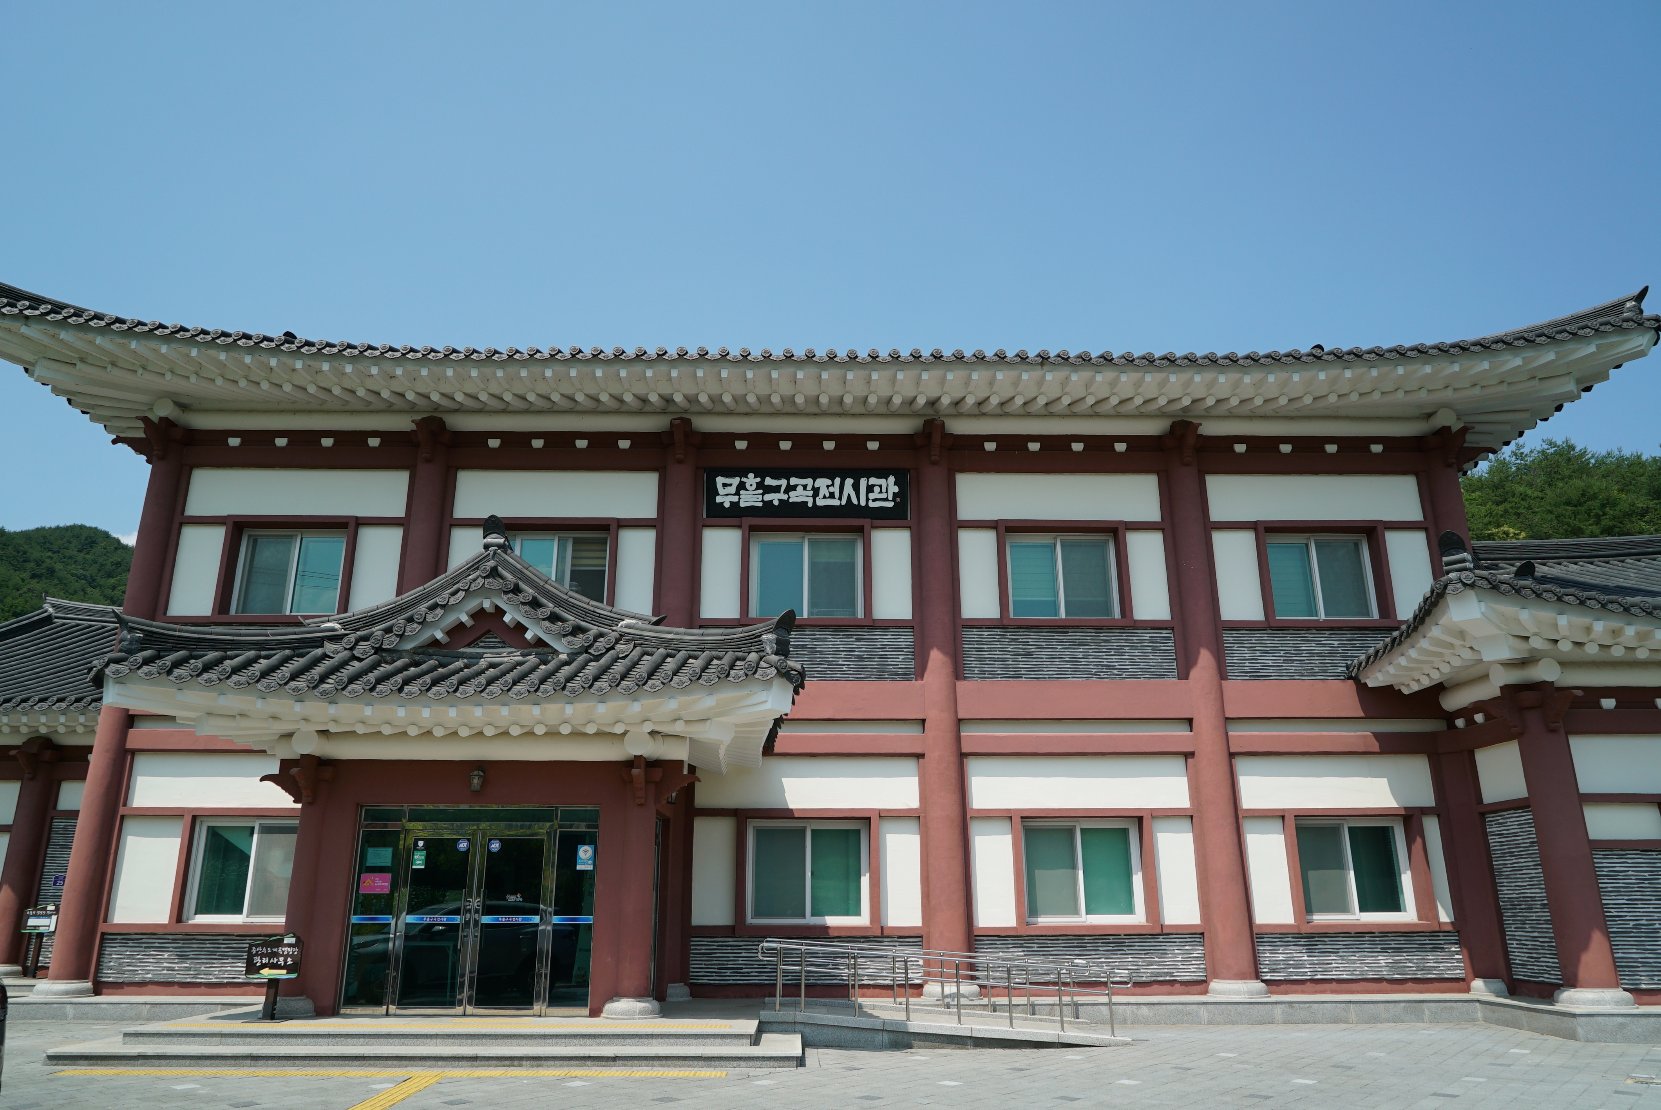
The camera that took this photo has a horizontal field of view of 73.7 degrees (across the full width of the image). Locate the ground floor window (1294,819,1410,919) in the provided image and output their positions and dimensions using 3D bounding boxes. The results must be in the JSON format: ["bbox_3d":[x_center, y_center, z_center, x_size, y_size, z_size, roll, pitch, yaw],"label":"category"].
[{"bbox_3d":[7.505,4.501,15.848,1.627,1.426,0.130,0,-16,-1],"label":"ground floor window"}]

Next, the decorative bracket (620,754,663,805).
[{"bbox_3d":[-2.308,2.724,13.423,0.530,0.620,0.580,0,-18,-1],"label":"decorative bracket"}]

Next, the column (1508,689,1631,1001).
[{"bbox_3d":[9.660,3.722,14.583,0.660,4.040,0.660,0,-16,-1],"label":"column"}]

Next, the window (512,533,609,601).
[{"bbox_3d":[-4.228,0.270,16.726,1.660,1.330,0.150,0,-17,-1],"label":"window"}]

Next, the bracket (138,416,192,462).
[{"bbox_3d":[-10.528,-1.860,17.484,0.620,0.700,0.620,0,-18,-1],"label":"bracket"}]

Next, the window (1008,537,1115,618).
[{"bbox_3d":[3.560,0.328,17.004,1.658,1.341,0.130,0,-16,-1],"label":"window"}]

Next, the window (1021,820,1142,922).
[{"bbox_3d":[3.559,4.456,15.631,1.660,1.430,0.150,0,-17,-1],"label":"window"}]

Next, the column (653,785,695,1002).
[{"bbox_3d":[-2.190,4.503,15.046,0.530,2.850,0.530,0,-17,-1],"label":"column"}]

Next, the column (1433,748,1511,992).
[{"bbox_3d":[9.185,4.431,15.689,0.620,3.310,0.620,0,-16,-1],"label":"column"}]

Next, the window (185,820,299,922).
[{"bbox_3d":[-8.058,4.375,15.386,1.660,1.430,0.150,0,-17,-1],"label":"window"}]

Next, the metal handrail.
[{"bbox_3d":[1.335,5.203,13.351,4.320,1.000,1.600,0,-16,-1],"label":"metal handrail"}]

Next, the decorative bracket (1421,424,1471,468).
[{"bbox_3d":[9.302,-1.665,16.801,0.560,0.620,0.600,0,-17,-1],"label":"decorative bracket"}]

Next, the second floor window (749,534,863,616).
[{"bbox_3d":[-0.359,0.287,16.811,1.670,1.330,0.150,0,-17,-1],"label":"second floor window"}]

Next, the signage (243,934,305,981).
[{"bbox_3d":[-6.360,4.596,12.699,0.610,0.480,0.070,0,-17,-1],"label":"signage"}]

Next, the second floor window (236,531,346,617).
[{"bbox_3d":[-8.487,0.303,17.458,1.750,1.430,0.150,0,-18,-1],"label":"second floor window"}]

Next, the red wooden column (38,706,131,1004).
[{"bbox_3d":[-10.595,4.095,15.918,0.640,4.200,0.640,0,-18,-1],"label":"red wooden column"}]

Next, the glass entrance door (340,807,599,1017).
[{"bbox_3d":[-4.291,4.224,13.285,2.940,2.410,0.180,0,-17,-1],"label":"glass entrance door"}]

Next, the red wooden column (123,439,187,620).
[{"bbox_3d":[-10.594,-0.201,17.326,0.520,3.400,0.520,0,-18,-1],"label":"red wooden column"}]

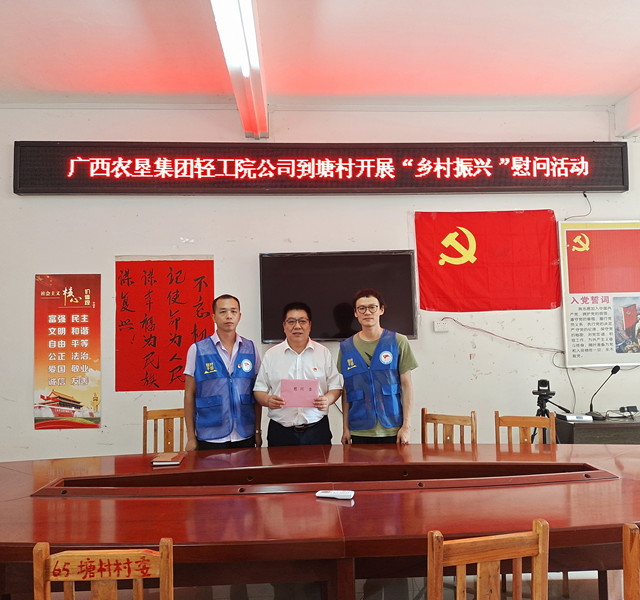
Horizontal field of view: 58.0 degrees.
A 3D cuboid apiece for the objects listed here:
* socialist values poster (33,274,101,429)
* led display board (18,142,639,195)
[{"bbox_3d":[-1.960,0.399,4.505,0.502,1.195,0.012,-1,-3,-3],"label":"socialist values poster"},{"bbox_3d":[0.077,-1.054,4.640,4.880,0.400,0.100,-1,-3,-3],"label":"led display board"}]

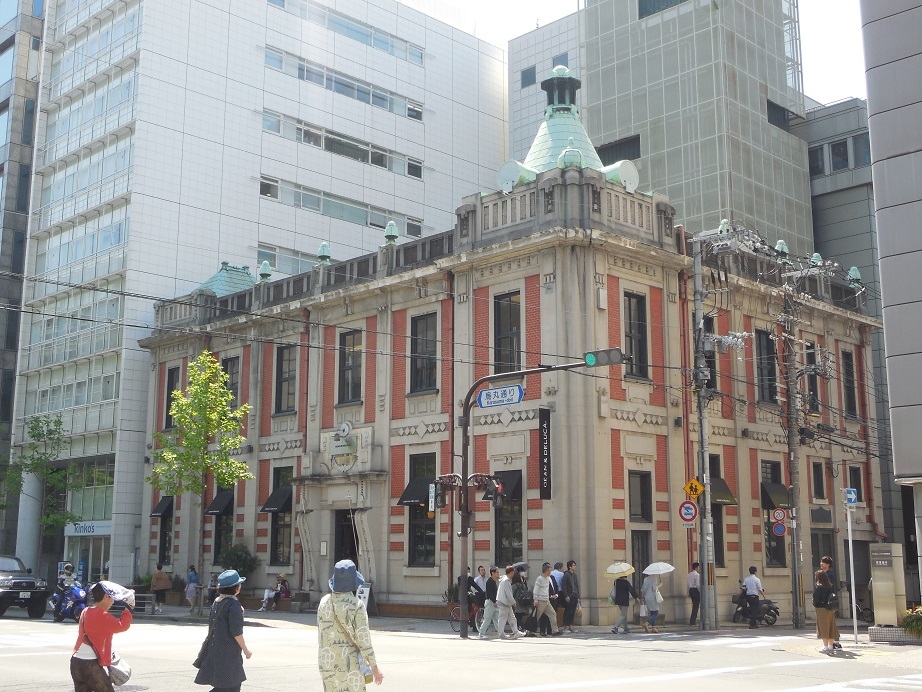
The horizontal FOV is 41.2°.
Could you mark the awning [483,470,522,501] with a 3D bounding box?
[{"bbox_3d":[1.228,4.094,36.210,0.570,0.861,1.095,10,-15,-44],"label":"awning"}]

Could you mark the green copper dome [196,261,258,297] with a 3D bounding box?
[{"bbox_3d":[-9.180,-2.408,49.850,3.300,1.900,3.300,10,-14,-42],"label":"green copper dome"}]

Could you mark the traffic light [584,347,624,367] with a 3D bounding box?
[{"bbox_3d":[3.092,0.241,26.592,1.020,0.340,0.180,-10,-9,44],"label":"traffic light"}]

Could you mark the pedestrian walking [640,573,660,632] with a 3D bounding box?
[{"bbox_3d":[4.877,6.575,31.677,0.480,1.600,0.500,6,-12,-31],"label":"pedestrian walking"}]

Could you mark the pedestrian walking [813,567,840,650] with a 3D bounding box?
[{"bbox_3d":[6.764,4.860,22.696,0.420,1.570,0.450,5,-11,-25],"label":"pedestrian walking"}]

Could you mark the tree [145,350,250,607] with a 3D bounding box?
[{"bbox_3d":[-8.242,4.318,39.367,3.253,8.481,3.186,0,-10,0],"label":"tree"}]

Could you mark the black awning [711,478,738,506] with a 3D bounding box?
[{"bbox_3d":[8.200,4.589,38.955,1.350,0.860,0.580,10,-14,-44],"label":"black awning"}]

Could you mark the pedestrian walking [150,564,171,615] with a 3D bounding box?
[{"bbox_3d":[-10.068,8.159,41.204,0.640,1.600,0.450,6,-12,-31],"label":"pedestrian walking"}]

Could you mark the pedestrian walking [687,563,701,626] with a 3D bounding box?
[{"bbox_3d":[6.530,6.960,34.359,0.420,1.753,0.500,7,-13,-34],"label":"pedestrian walking"}]

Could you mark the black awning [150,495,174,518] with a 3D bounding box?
[{"bbox_3d":[-11.310,6.084,46.383,0.520,0.792,1.020,10,-14,-42],"label":"black awning"}]

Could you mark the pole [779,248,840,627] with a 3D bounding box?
[{"bbox_3d":[9.283,2.339,32.718,0.650,10.238,1.550,10,-14,-43],"label":"pole"}]

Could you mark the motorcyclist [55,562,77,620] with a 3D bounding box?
[{"bbox_3d":[-11.352,7.114,35.314,0.650,1.600,0.700,7,-12,-36],"label":"motorcyclist"}]

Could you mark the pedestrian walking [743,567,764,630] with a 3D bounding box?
[{"bbox_3d":[7.846,6.764,33.022,0.520,1.670,0.400,-3,-11,14],"label":"pedestrian walking"}]

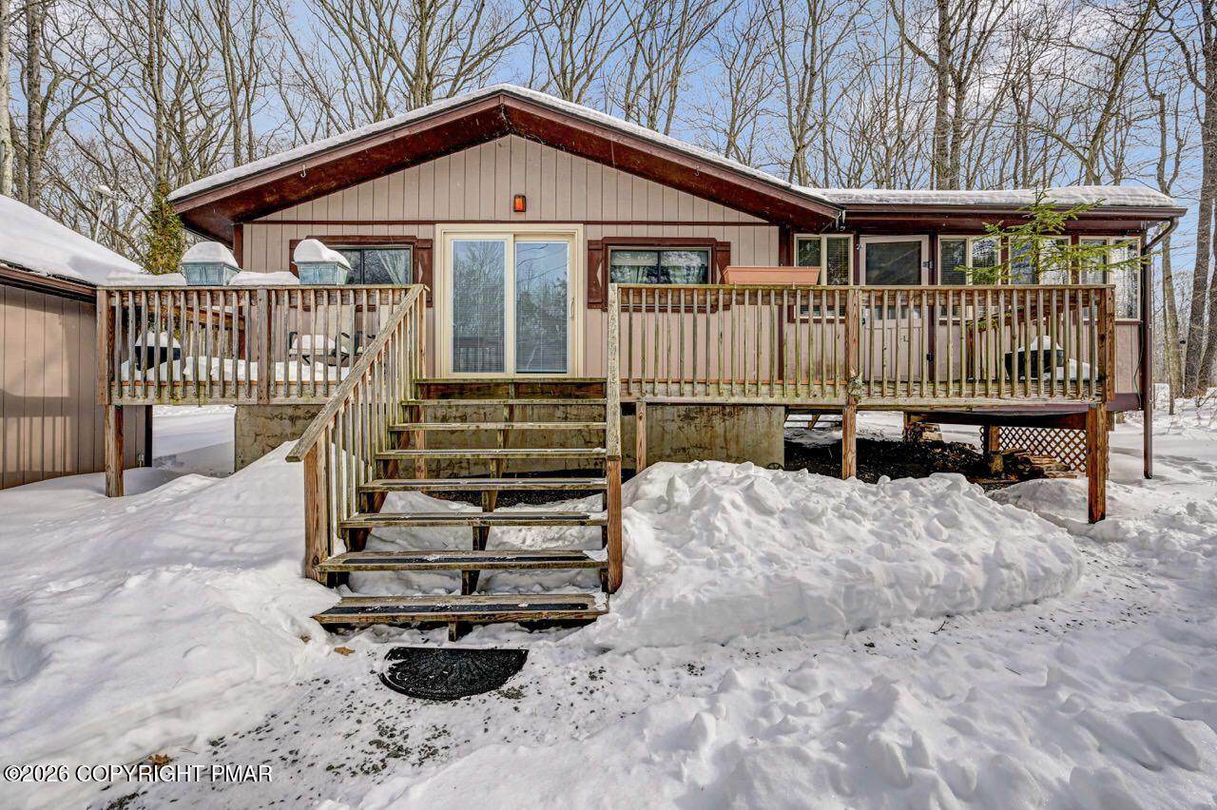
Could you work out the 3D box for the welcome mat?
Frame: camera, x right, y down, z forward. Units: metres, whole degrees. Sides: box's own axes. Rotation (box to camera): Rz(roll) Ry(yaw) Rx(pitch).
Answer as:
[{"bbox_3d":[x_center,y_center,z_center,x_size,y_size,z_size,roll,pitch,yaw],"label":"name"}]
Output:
[{"bbox_3d":[-0.835,1.378,2.620,0.780,0.020,0.490,0,0,-1],"label":"welcome mat"}]

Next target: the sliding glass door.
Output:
[{"bbox_3d":[-1.294,-1.290,6.790,1.770,2.020,0.110,0,0,-1],"label":"sliding glass door"}]

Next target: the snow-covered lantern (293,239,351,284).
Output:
[{"bbox_3d":[-2.785,-1.380,4.950,0.430,0.460,0.290,0,0,0],"label":"snow-covered lantern"}]

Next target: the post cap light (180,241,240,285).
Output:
[{"bbox_3d":[-3.730,-1.325,4.770,0.410,0.420,0.250,0,0,-1],"label":"post cap light"}]

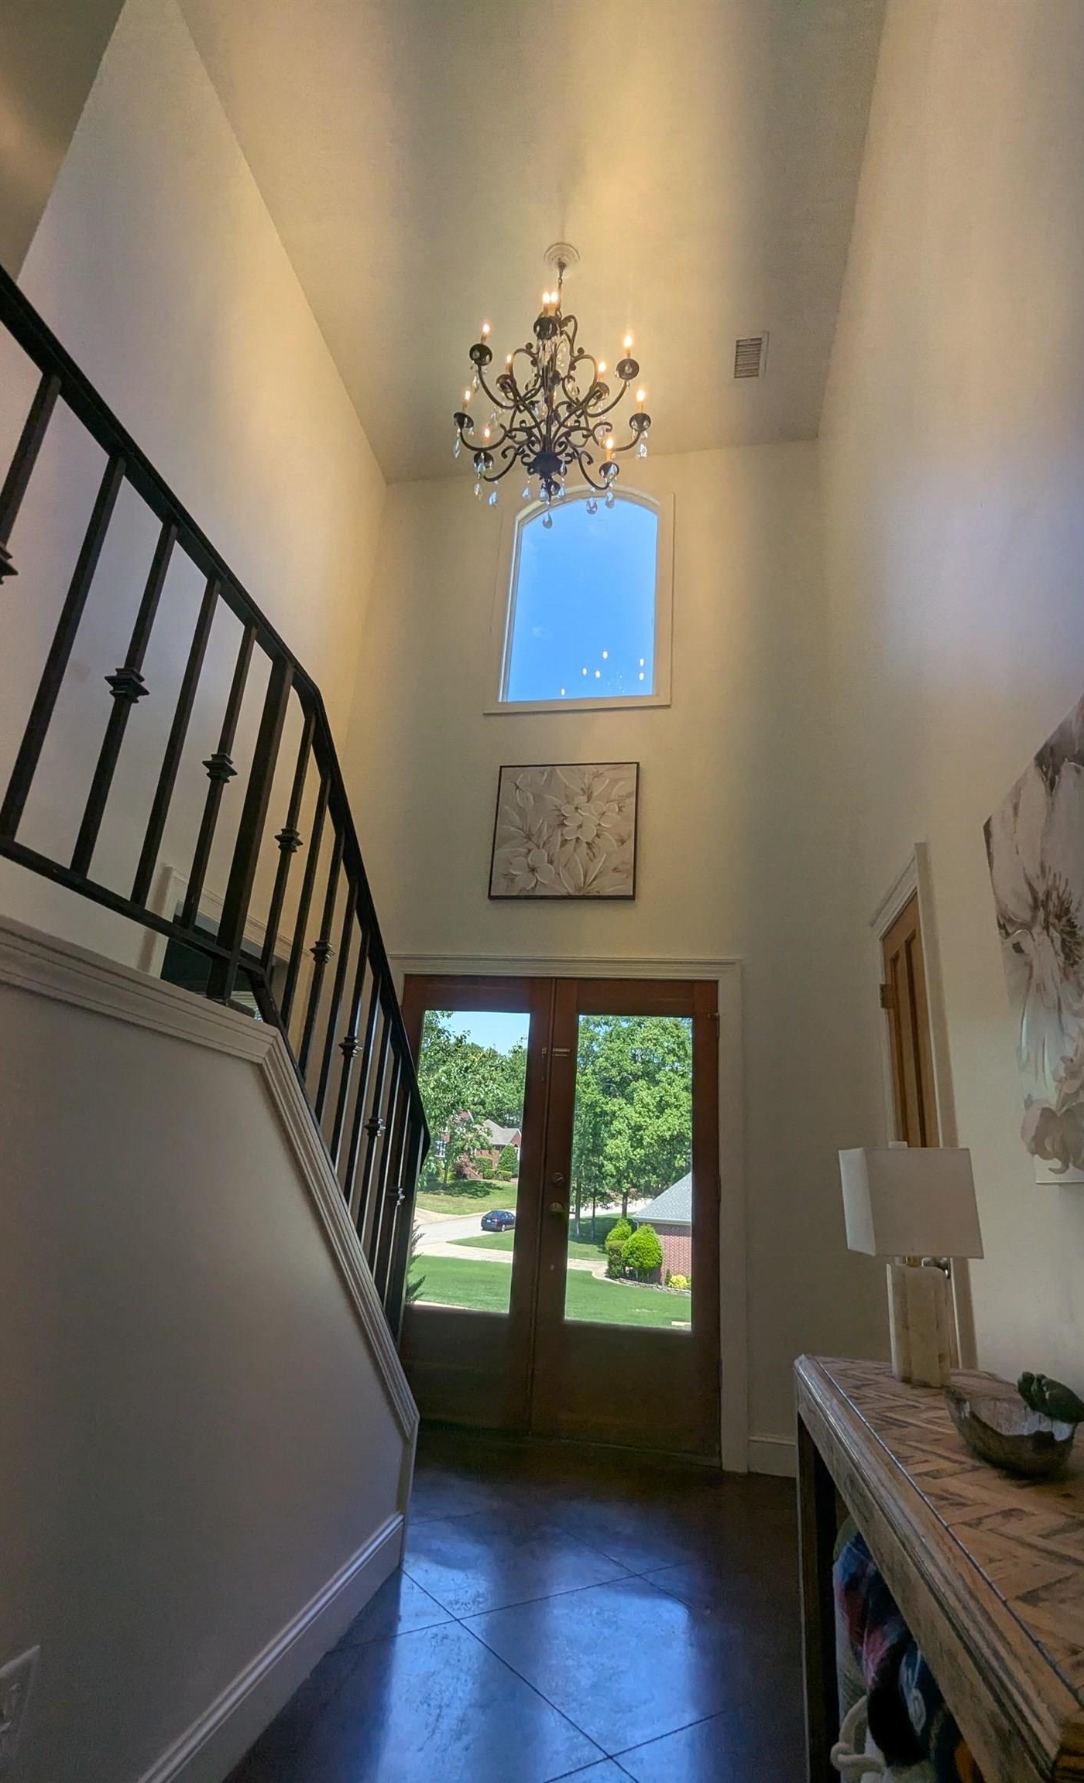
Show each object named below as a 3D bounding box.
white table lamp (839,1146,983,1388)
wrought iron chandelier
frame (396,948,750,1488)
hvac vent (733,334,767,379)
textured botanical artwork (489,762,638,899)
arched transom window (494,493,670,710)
[{"bbox_3d":[0.793,0.784,1.774,0.215,0.472,0.205,2,-20,5],"label":"white table lamp"},{"bbox_3d":[0.061,-2.454,3.987,0.920,1.730,0.920,0,-20,11],"label":"wrought iron chandelier"},{"bbox_3d":[0.007,1.377,3.966,1.880,2.170,0.140,0,-20,11],"label":"frame"},{"bbox_3d":[1.182,-3.032,4.706,0.200,0.025,0.290,0,-20,11],"label":"hvac vent"},{"bbox_3d":[0.131,-0.333,4.526,0.790,0.800,0.040,0,-20,11],"label":"textured botanical artwork"},{"bbox_3d":[0.259,-1.847,5.132,1.090,1.720,0.130,0,-20,11],"label":"arched transom window"}]

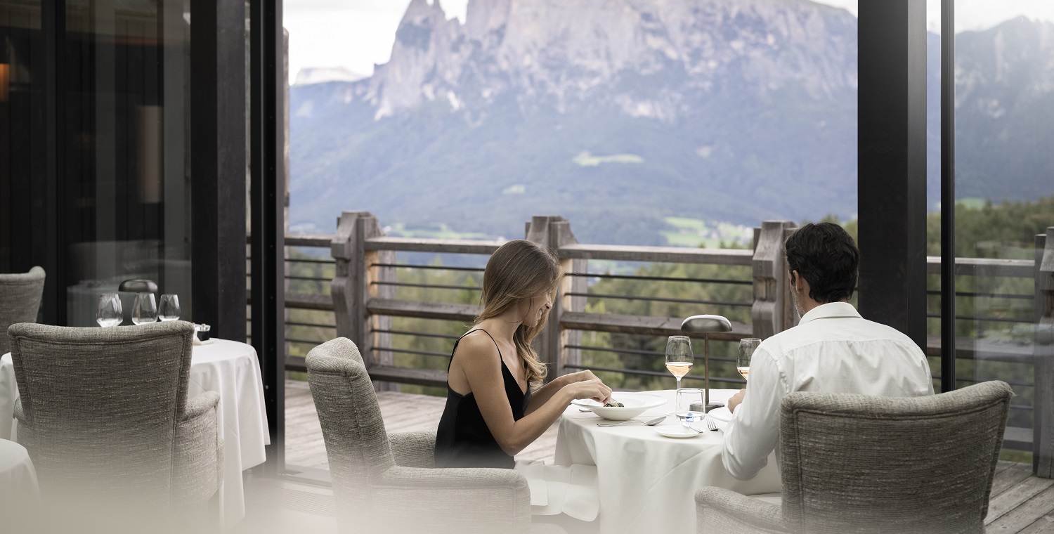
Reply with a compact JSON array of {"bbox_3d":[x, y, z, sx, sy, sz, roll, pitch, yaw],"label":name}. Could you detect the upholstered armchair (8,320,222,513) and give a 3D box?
[{"bbox_3d":[-1.415,0.651,5.134,0.650,0.950,0.700,0,4,-4],"label":"upholstered armchair"}]

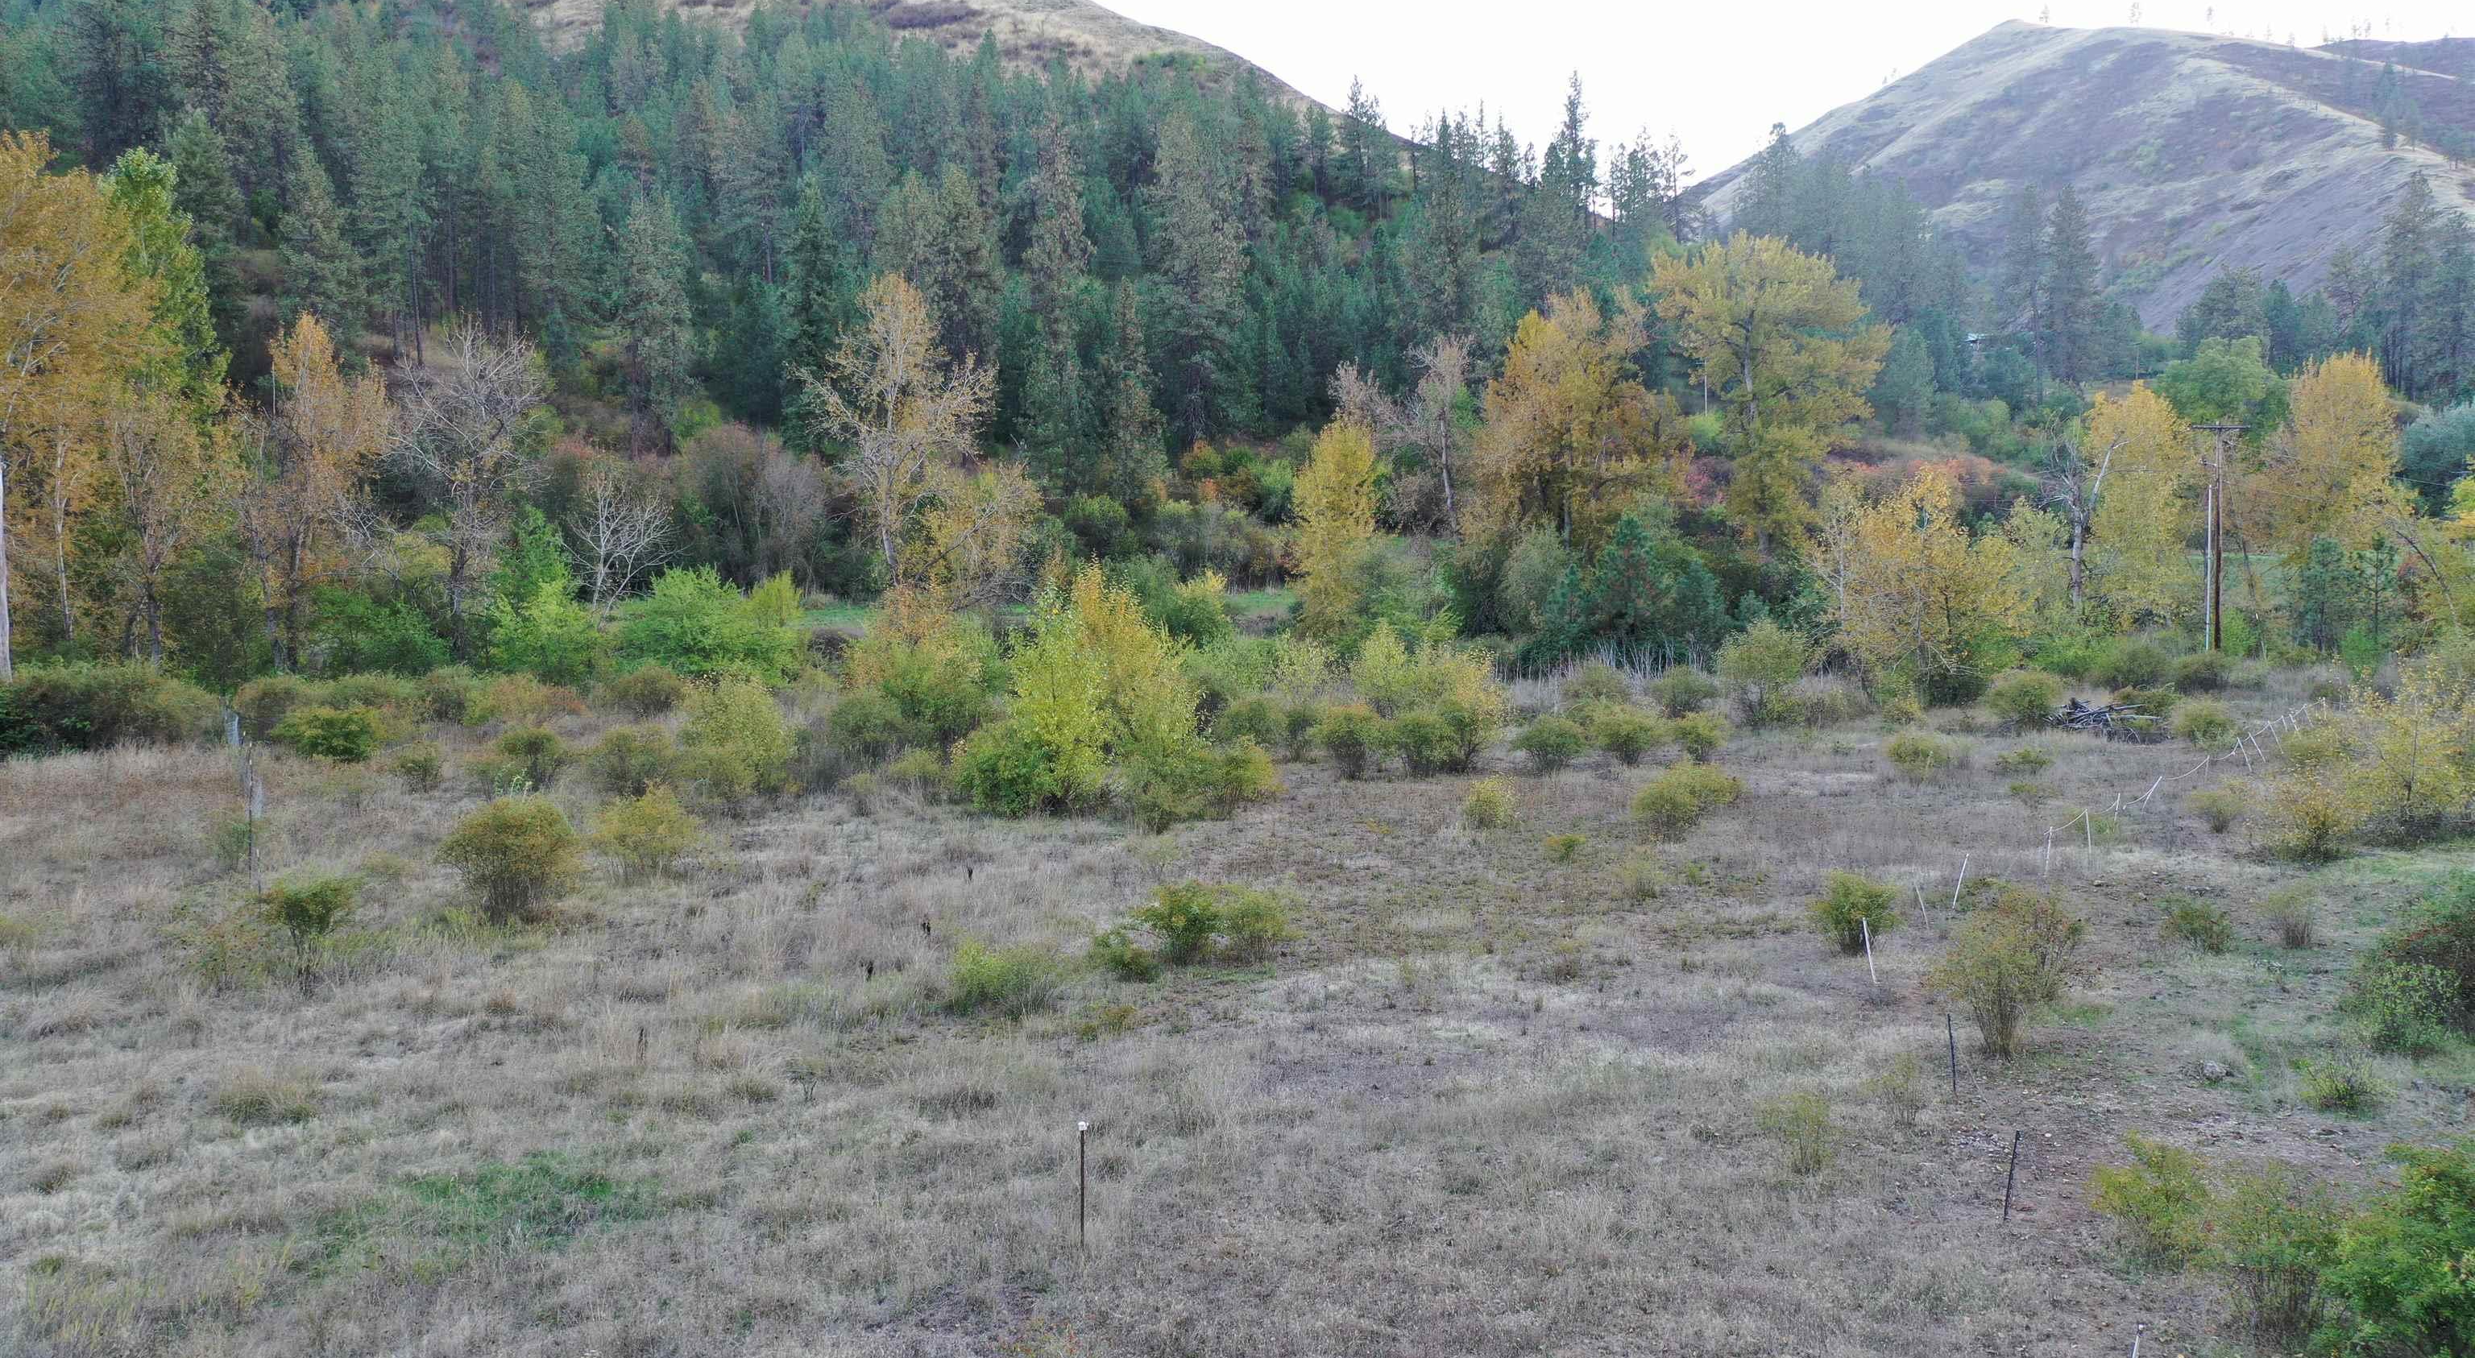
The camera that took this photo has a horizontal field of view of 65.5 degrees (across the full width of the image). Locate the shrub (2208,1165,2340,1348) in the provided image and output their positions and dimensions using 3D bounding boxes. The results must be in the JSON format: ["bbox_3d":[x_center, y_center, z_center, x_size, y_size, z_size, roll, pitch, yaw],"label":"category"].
[{"bbox_3d":[11.261,6.196,20.876,1.410,1.870,1.360,0,8,0],"label":"shrub"}]

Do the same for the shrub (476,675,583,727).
[{"bbox_3d":[-25.339,0.763,69.000,3.740,1.940,2.810,0,5,0],"label":"shrub"}]

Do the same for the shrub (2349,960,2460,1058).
[{"bbox_3d":[16.675,4.711,27.500,1.600,1.410,1.440,0,5,0],"label":"shrub"}]

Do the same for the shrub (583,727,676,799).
[{"bbox_3d":[-15.774,2.135,50.000,2.314,1.840,2.198,0,5,0],"label":"shrub"}]

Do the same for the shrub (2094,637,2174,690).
[{"bbox_3d":[35.935,-0.582,77.264,3.180,2.030,2.860,0,7,0],"label":"shrub"}]

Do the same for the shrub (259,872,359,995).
[{"bbox_3d":[-16.183,4.431,33.527,1.750,2.060,1.580,0,7,0],"label":"shrub"}]

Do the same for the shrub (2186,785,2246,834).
[{"bbox_3d":[24.256,3.237,47.721,1.490,1.160,1.340,0,7,0],"label":"shrub"}]

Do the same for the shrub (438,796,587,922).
[{"bbox_3d":[-13.664,3.372,36.226,2.693,2.403,2.558,-3,6,-21],"label":"shrub"}]

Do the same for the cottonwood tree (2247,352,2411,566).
[{"bbox_3d":[66.926,-12.982,118.000,9.960,14.110,9.460,0,5,0],"label":"cottonwood tree"}]

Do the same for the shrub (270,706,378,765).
[{"bbox_3d":[-26.350,1.599,55.692,3.190,1.550,2.550,0,8,0],"label":"shrub"}]

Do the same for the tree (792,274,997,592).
[{"bbox_3d":[-19.974,-13.954,112.000,11.930,19.350,10.740,0,5,0],"label":"tree"}]

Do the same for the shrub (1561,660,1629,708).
[{"bbox_3d":[12.341,0.268,66.405,2.335,1.879,2.218,1,6,11],"label":"shrub"}]

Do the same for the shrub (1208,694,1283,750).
[{"bbox_3d":[0.229,1.350,57.099,2.237,1.793,2.125,0,6,0],"label":"shrub"}]

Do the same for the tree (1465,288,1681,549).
[{"bbox_3d":[18.287,-13.678,104.025,12.020,14.410,11.660,0,8,0],"label":"tree"}]

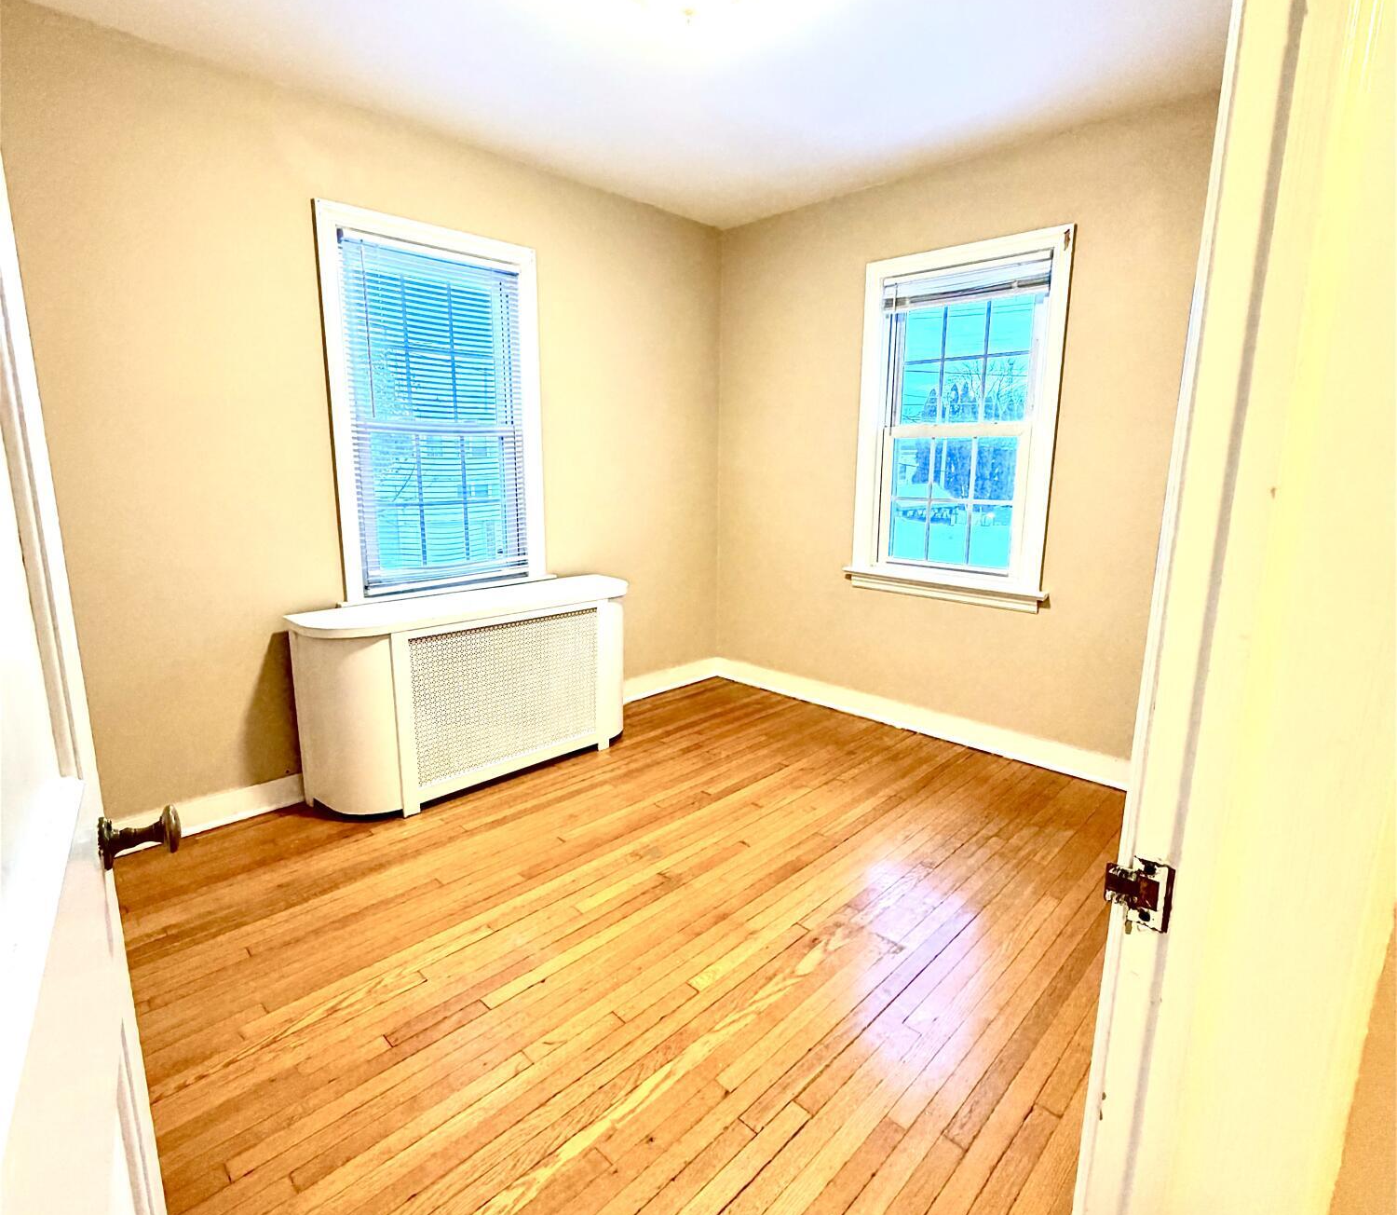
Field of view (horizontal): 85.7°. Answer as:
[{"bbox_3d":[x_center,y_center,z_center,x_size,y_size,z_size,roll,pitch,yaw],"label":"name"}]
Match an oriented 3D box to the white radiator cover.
[{"bbox_3d":[-0.840,0.316,3.060,0.409,0.711,1.370,11,15,43],"label":"white radiator cover"}]

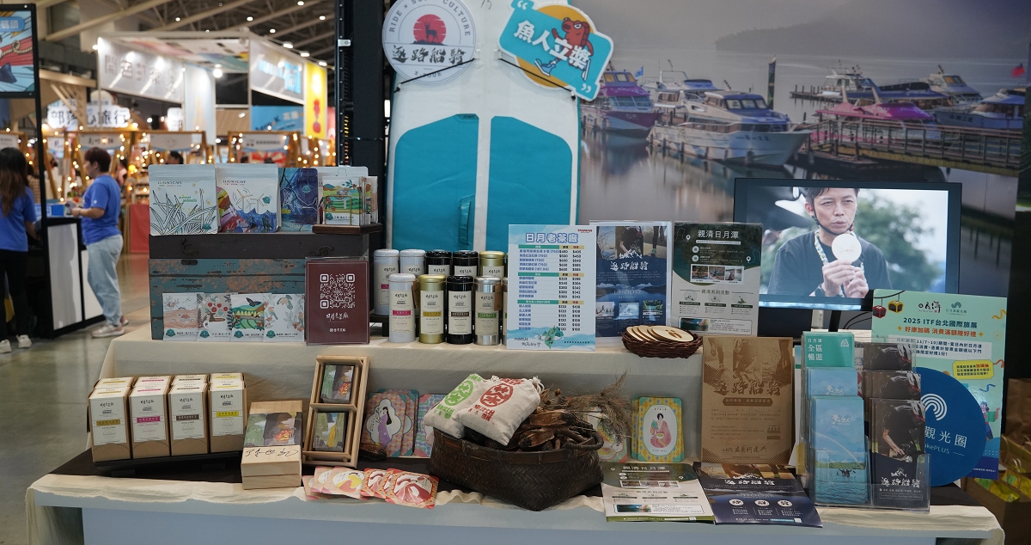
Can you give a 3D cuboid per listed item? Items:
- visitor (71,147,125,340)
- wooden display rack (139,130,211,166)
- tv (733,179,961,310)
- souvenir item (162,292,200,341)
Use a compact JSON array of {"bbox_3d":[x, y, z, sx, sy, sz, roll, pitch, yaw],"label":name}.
[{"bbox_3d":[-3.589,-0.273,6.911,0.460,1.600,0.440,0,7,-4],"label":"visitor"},{"bbox_3d":[-6.112,-1.445,14.403,1.180,2.130,0.700,0,7,-3],"label":"wooden display rack"},{"bbox_3d":[0.893,-0.072,2.170,0.590,0.347,0.060,1,2,3],"label":"tv"},{"bbox_3d":[-0.820,0.107,1.991,0.102,0.122,0.015,1,3,0],"label":"souvenir item"}]

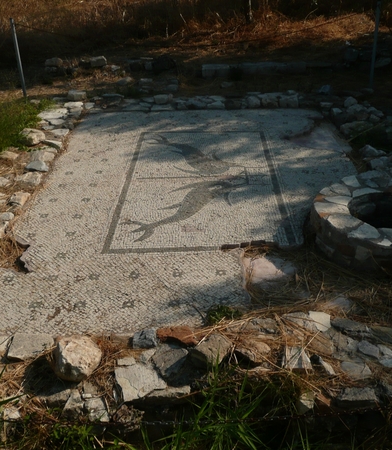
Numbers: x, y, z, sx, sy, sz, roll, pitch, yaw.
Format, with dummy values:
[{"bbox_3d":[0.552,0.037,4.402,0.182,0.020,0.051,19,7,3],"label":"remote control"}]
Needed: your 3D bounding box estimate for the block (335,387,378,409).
[{"bbox_3d":[0.623,0.670,1.887,0.151,0.064,0.087,1,30,0],"label":"block"}]

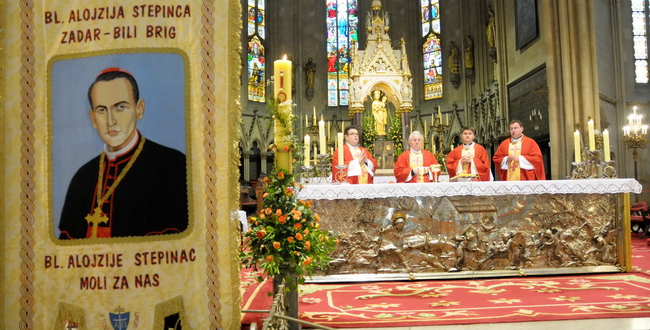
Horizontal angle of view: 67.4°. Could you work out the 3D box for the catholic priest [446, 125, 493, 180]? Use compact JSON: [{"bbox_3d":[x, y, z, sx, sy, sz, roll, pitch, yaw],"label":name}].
[{"bbox_3d":[1.895,0.374,6.280,0.580,1.765,0.460,-2,-5,15],"label":"catholic priest"}]

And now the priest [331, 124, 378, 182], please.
[{"bbox_3d":[0.416,0.388,6.187,0.580,1.780,0.480,1,-5,-22],"label":"priest"}]

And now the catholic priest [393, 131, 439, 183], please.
[{"bbox_3d":[1.200,0.413,6.184,0.580,1.699,0.480,-2,-4,5],"label":"catholic priest"}]

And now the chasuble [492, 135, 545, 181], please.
[{"bbox_3d":[2.548,0.196,6.319,0.660,1.150,0.420,-3,-4,30],"label":"chasuble"}]

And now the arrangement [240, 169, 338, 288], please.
[{"bbox_3d":[-0.241,0.420,3.220,0.630,0.750,0.560,-1,-3,0],"label":"arrangement"}]

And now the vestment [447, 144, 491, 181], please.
[{"bbox_3d":[1.893,0.294,6.286,0.590,1.125,0.450,-2,-5,15],"label":"vestment"}]

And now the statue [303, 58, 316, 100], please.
[{"bbox_3d":[-0.859,-4.779,27.000,0.650,2.300,0.480,-1,-3,0],"label":"statue"}]

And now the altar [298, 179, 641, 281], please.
[{"bbox_3d":[1.484,0.707,5.615,3.616,1.000,1.000,-1,-3,-2],"label":"altar"}]

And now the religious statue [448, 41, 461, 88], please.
[{"bbox_3d":[6.472,-5.005,24.300,0.450,2.220,0.550,2,-4,-42],"label":"religious statue"}]

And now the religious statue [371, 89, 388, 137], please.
[{"bbox_3d":[1.309,-1.261,11.700,0.420,1.100,0.320,-1,-3,0],"label":"religious statue"}]

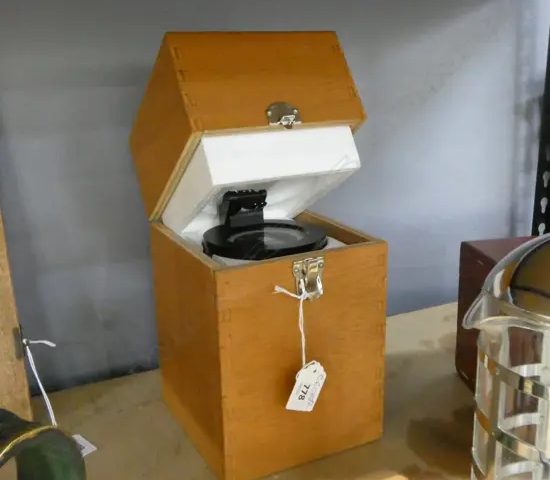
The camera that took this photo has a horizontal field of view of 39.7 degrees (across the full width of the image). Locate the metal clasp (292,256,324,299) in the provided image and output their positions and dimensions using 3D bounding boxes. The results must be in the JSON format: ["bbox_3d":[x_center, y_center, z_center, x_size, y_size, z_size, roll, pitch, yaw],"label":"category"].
[{"bbox_3d":[0.031,0.035,0.664,0.029,0.038,0.010,-9,18,-24],"label":"metal clasp"}]

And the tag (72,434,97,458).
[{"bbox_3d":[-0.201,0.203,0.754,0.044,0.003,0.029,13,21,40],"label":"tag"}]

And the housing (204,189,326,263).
[{"bbox_3d":[-0.008,-0.012,0.743,0.119,0.050,0.124,-1,16,0],"label":"housing"}]

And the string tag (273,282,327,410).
[{"bbox_3d":[0.025,0.099,0.679,0.050,0.123,0.010,-9,18,-24],"label":"string tag"}]

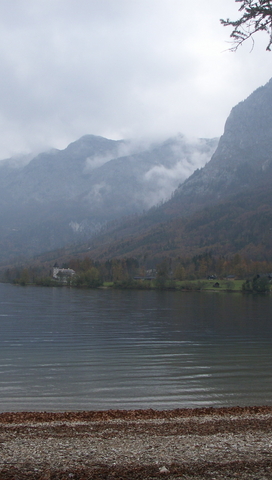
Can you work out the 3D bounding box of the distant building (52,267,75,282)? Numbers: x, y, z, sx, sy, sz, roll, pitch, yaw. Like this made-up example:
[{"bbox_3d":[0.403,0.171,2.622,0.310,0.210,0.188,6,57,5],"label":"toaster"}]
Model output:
[{"bbox_3d":[-76.305,35.995,720.000,23.000,17.500,15.000,2,-4,-6],"label":"distant building"}]

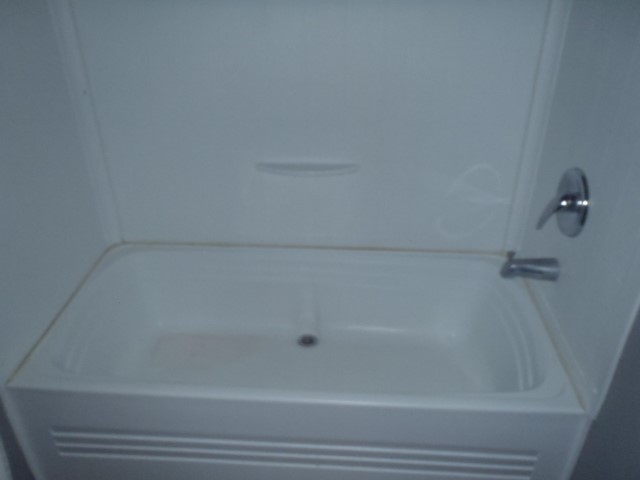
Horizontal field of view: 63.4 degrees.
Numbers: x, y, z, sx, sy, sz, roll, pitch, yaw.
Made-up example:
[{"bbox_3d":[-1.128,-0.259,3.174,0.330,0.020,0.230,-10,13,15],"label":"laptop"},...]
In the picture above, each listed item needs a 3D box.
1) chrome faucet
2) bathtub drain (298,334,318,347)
[{"bbox_3d":[0.564,0.070,1.387,0.146,0.082,0.060,2,32,3],"label":"chrome faucet"},{"bbox_3d":[-0.043,0.356,1.830,0.073,0.014,0.073,2,32,3],"label":"bathtub drain"}]

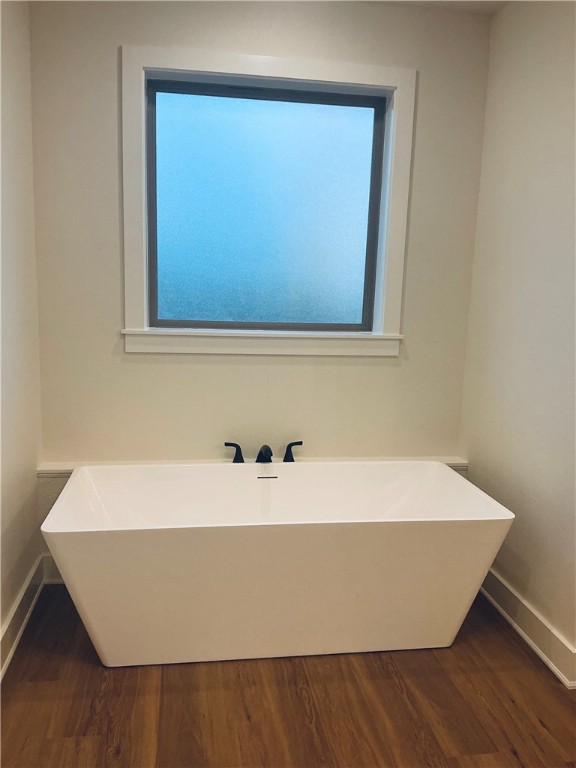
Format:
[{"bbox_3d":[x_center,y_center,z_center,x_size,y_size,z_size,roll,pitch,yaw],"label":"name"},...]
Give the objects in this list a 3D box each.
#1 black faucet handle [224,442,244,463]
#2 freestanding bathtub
[{"bbox_3d":[-0.252,0.326,2.955,0.094,0.094,0.052,0,9,-9],"label":"black faucet handle"},{"bbox_3d":[-0.043,0.709,2.572,1.700,0.570,0.765,0,9,-9],"label":"freestanding bathtub"}]

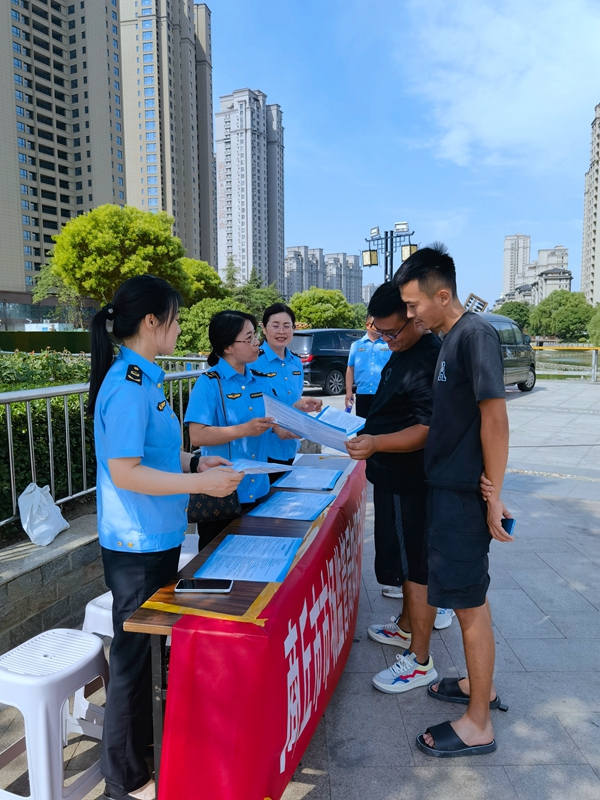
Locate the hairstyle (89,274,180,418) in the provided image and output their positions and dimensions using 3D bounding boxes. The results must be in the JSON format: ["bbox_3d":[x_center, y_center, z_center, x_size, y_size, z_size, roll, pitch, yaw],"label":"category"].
[{"bbox_3d":[-0.491,-0.163,1.830,0.260,0.410,0.190,-3,8,-19],"label":"hairstyle"}]

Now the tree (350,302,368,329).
[{"bbox_3d":[3.699,-4.651,39.730,3.400,3.100,3.400,0,7,0],"label":"tree"}]

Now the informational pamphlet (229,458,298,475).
[{"bbox_3d":[-0.149,0.211,2.000,0.260,0.050,0.310,-2,7,-14],"label":"informational pamphlet"}]

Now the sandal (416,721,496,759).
[{"bbox_3d":[0.553,1.184,2.212,0.285,0.090,0.108,-1,7,-7],"label":"sandal"}]

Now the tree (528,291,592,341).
[{"bbox_3d":[35.485,-11.374,85.000,8.500,7.100,8.000,0,7,0],"label":"tree"}]

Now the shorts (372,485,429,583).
[{"bbox_3d":[0.452,0.488,2.744,0.280,0.550,0.420,0,7,3],"label":"shorts"}]

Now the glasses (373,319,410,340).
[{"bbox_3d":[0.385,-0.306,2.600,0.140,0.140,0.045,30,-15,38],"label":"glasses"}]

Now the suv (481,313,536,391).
[{"bbox_3d":[3.677,-1.065,14.203,1.840,1.850,4.800,5,9,41],"label":"suv"}]

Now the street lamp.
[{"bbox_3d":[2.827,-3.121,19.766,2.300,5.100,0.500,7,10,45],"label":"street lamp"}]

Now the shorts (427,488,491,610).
[{"bbox_3d":[0.576,0.447,2.316,0.270,0.510,0.400,0,7,6],"label":"shorts"}]

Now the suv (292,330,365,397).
[{"bbox_3d":[1.438,-1.244,18.766,1.900,1.810,5.100,7,10,44],"label":"suv"}]

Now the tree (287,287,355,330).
[{"bbox_3d":[1.447,-5.486,42.000,4.500,4.100,4.500,0,7,0],"label":"tree"}]

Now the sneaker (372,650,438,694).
[{"bbox_3d":[0.440,1.135,2.640,0.290,0.135,0.110,-2,7,-18],"label":"sneaker"}]

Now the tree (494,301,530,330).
[{"bbox_3d":[29.968,-11.070,88.000,5.800,5.900,5.800,0,7,0],"label":"tree"}]

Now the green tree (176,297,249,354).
[{"bbox_3d":[-3.377,-2.546,23.864,3.100,2.620,3.000,0,7,0],"label":"green tree"}]

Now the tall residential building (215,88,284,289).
[{"bbox_3d":[-23.758,-85.823,296.126,20.000,106.000,26.000,4,8,35],"label":"tall residential building"}]

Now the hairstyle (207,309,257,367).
[{"bbox_3d":[-0.291,-0.265,2.650,0.210,0.250,0.180,4,8,30],"label":"hairstyle"}]

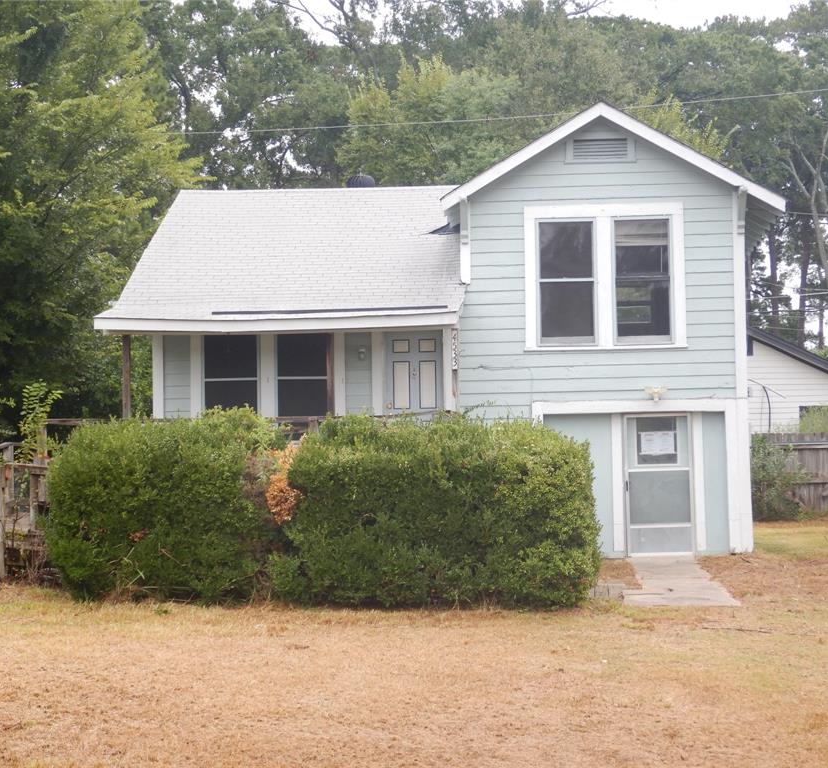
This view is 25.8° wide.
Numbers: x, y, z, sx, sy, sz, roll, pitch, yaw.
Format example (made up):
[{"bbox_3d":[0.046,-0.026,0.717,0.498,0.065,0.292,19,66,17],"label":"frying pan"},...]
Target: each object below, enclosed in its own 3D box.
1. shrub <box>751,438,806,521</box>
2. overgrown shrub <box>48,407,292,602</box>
[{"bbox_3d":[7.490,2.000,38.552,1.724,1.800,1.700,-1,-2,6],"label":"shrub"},{"bbox_3d":[-2.578,1.346,19.561,2.537,1.950,1.900,-1,-2,6],"label":"overgrown shrub"}]

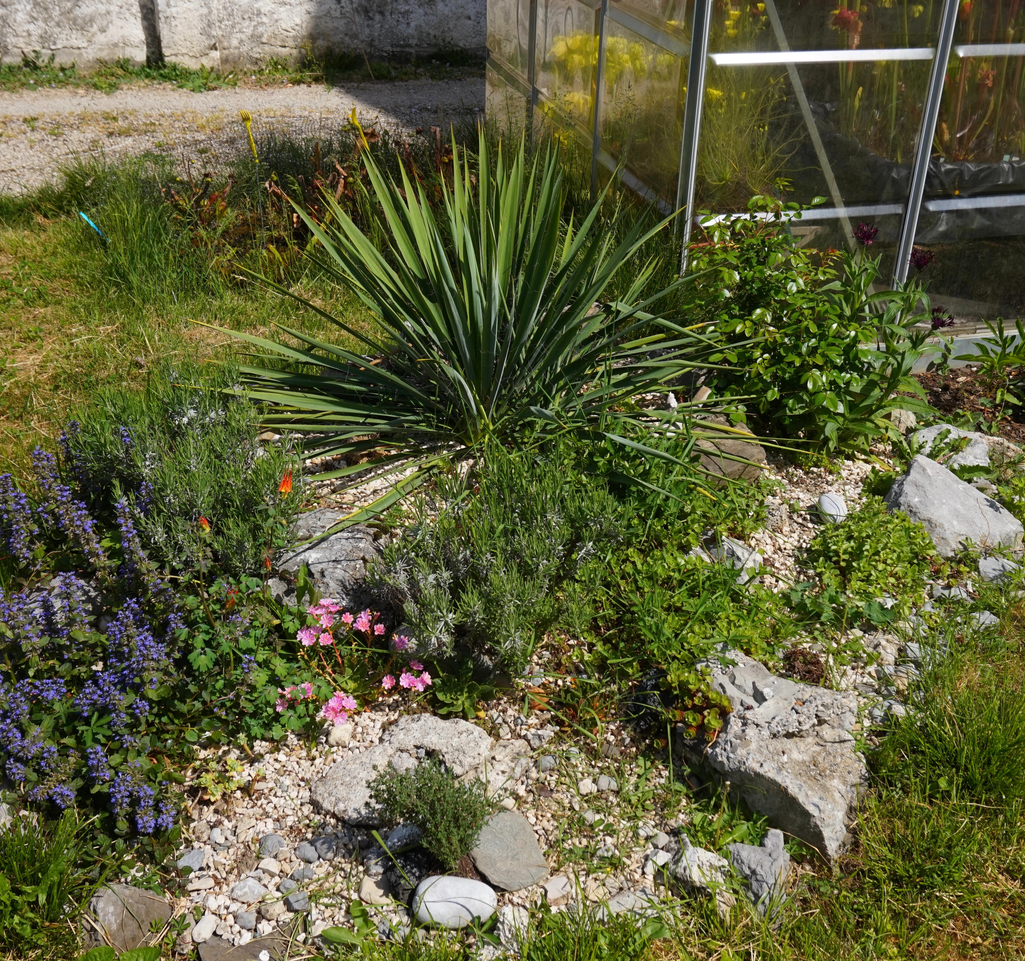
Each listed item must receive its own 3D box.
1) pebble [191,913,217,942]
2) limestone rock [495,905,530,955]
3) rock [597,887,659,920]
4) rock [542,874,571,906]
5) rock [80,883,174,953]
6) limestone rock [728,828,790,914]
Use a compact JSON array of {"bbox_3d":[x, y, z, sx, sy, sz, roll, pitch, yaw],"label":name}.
[{"bbox_3d":[-0.418,0.605,1.681,0.031,0.027,0.043,16,34,23],"label":"pebble"},{"bbox_3d":[0.002,0.583,1.612,0.047,0.050,0.052,1,29,0],"label":"limestone rock"},{"bbox_3d":[0.160,0.589,1.732,0.085,0.031,0.053,-6,31,-13],"label":"rock"},{"bbox_3d":[0.060,0.550,1.672,0.041,0.032,0.038,1,29,0],"label":"rock"},{"bbox_3d":[-0.557,0.634,1.803,0.130,0.075,0.100,1,30,0],"label":"rock"},{"bbox_3d":[0.369,0.589,1.872,0.085,0.120,0.080,1,30,0],"label":"limestone rock"}]

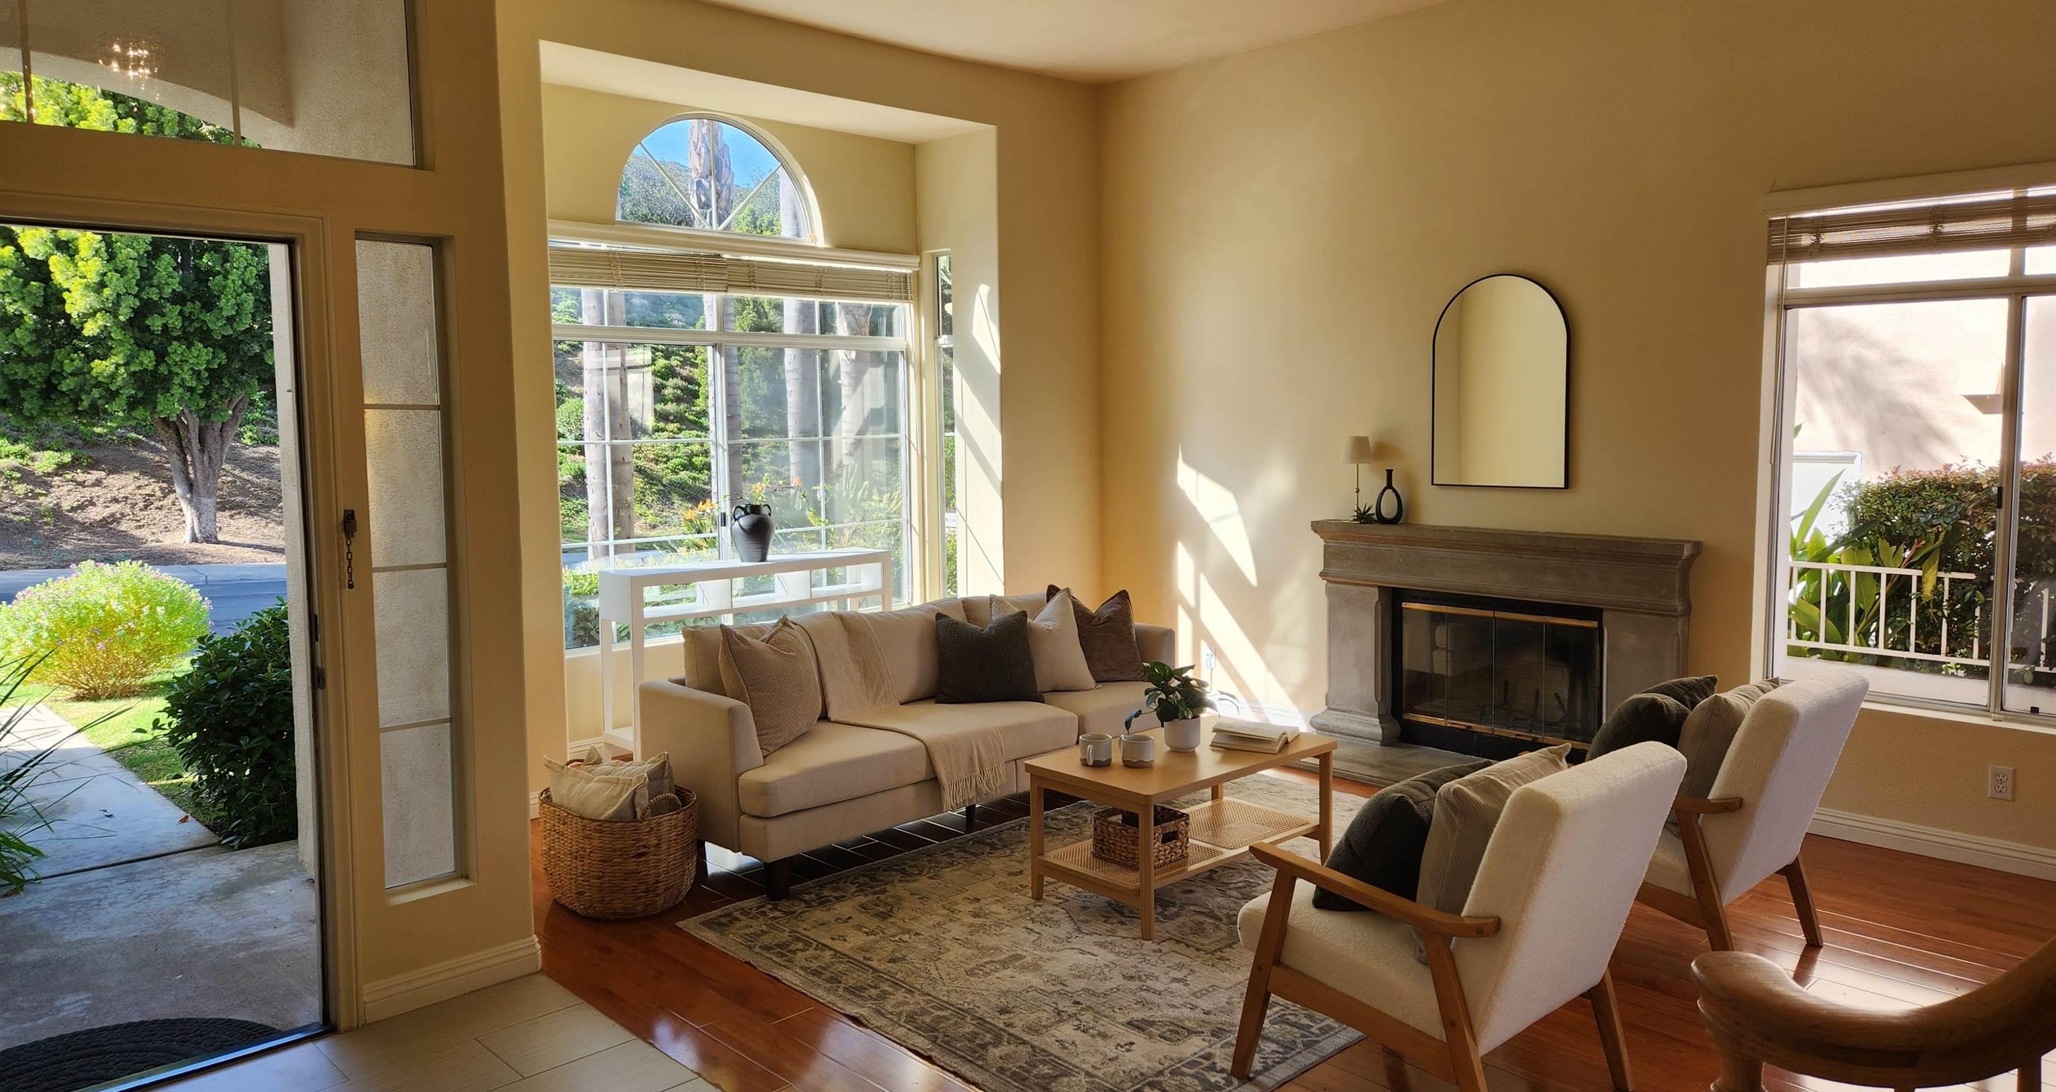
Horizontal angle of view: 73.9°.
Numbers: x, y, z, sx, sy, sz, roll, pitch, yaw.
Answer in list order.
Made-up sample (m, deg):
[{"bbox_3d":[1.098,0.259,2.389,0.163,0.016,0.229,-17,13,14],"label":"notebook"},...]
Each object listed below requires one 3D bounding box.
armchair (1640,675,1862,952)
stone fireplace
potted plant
[{"bbox_3d":[1.933,0.782,4.069,0.635,0.840,0.840,-6,8,-41],"label":"armchair"},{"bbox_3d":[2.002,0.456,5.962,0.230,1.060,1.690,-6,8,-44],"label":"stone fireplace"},{"bbox_3d":[0.491,0.556,4.717,0.290,0.300,0.260,0,6,6],"label":"potted plant"}]

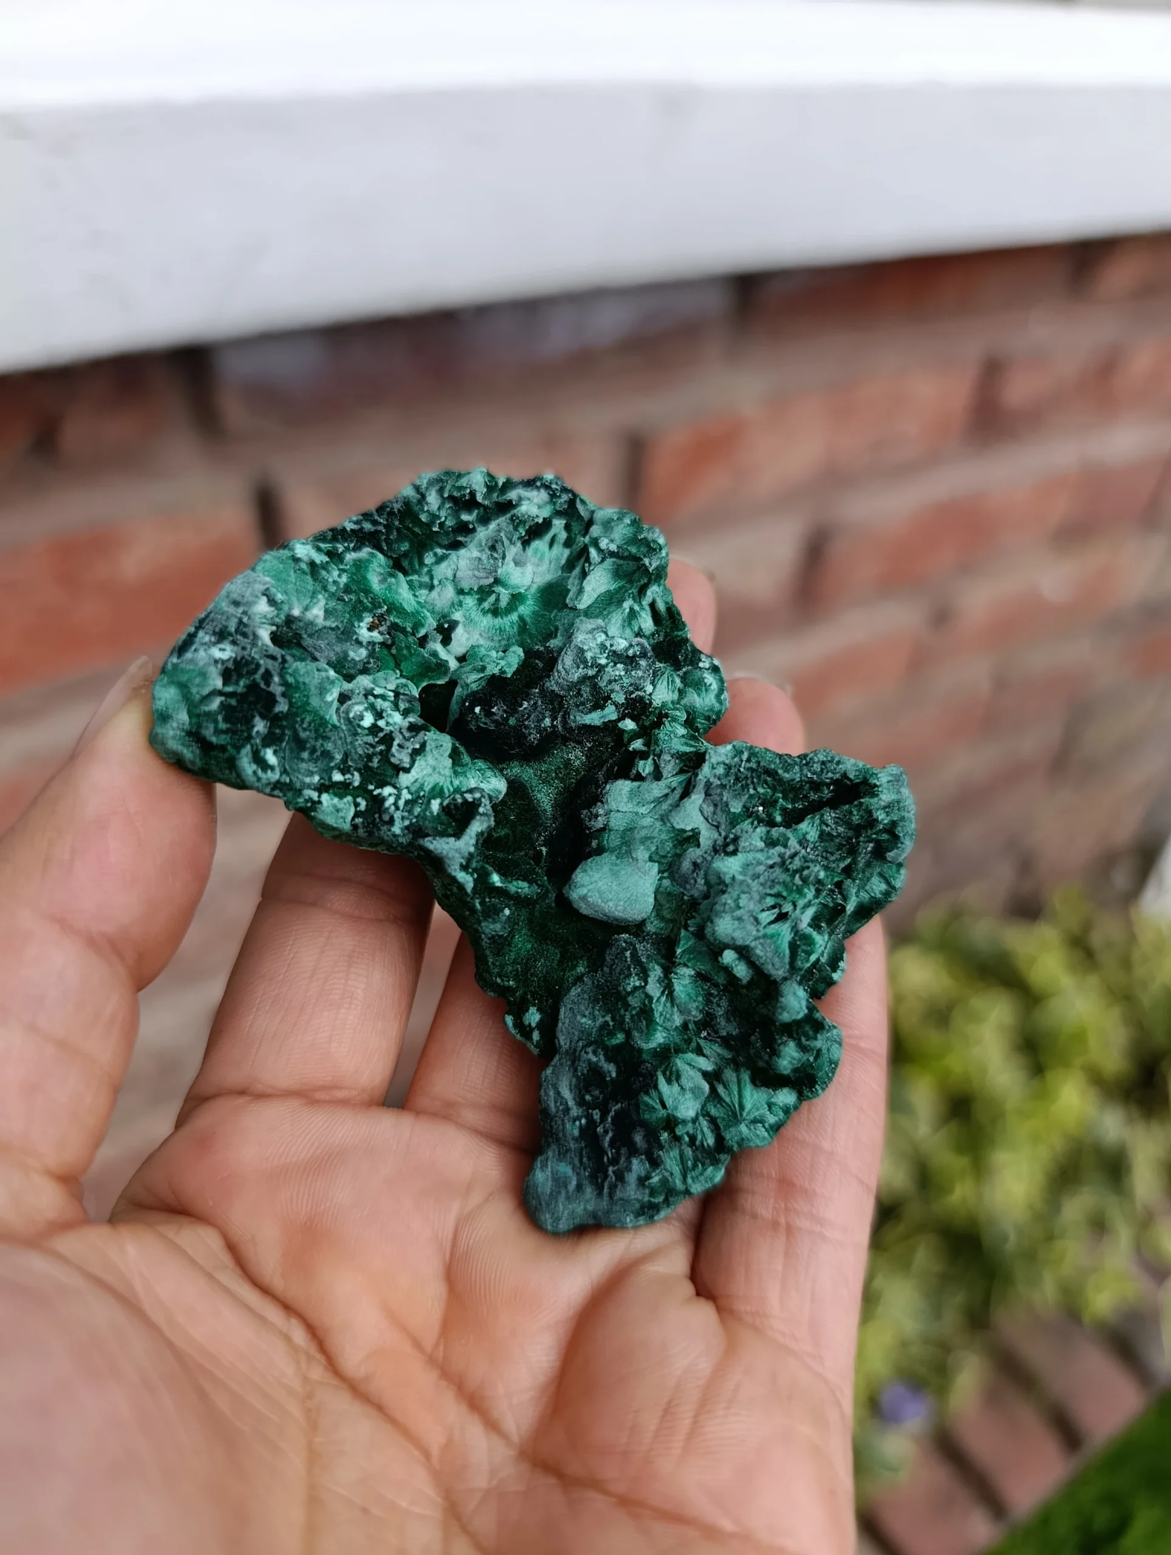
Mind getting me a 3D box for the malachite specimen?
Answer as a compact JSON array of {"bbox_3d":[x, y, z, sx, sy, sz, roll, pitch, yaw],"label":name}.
[{"bbox_3d":[-0.003,0.004,0.120,0.066,0.035,0.089,-40,83,-6],"label":"malachite specimen"}]

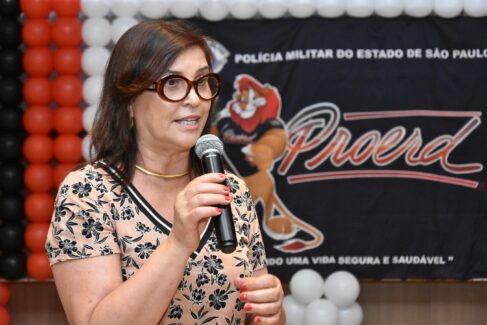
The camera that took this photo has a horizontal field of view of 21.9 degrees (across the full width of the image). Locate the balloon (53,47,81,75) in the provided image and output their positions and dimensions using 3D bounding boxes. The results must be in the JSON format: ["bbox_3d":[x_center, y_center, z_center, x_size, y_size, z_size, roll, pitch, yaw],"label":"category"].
[{"bbox_3d":[-0.642,-0.371,4.600,0.107,0.107,0.107,0,2,0],"label":"balloon"}]

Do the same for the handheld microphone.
[{"bbox_3d":[-0.046,0.052,2.250,0.052,0.230,0.052,-11,-25,0],"label":"handheld microphone"}]

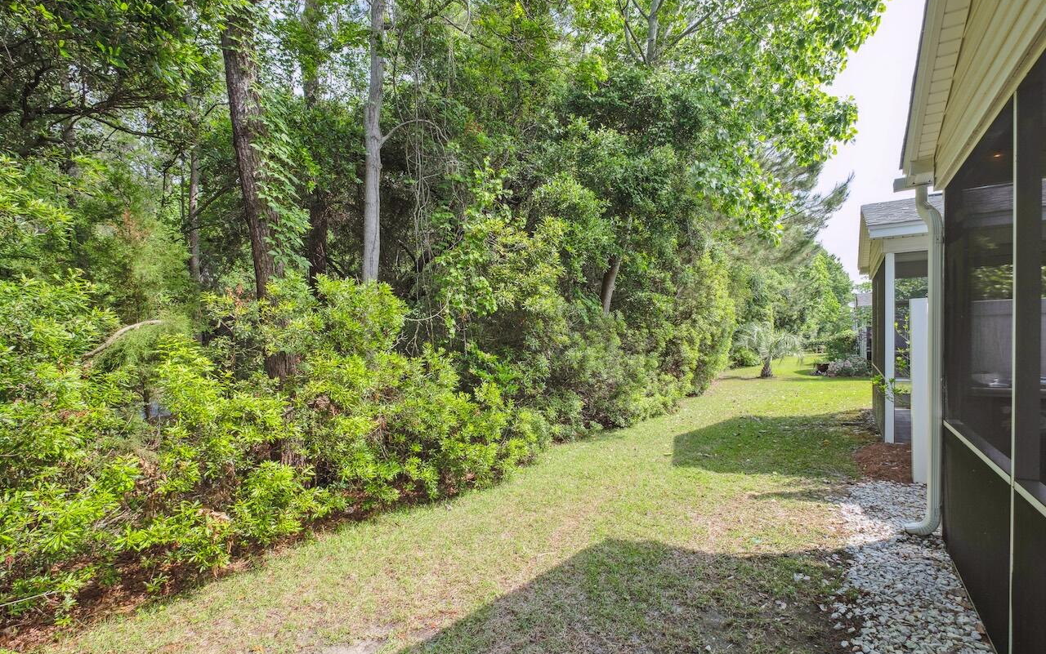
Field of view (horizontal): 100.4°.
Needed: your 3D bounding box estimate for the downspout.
[{"bbox_3d":[2.971,0.237,3.234,0.187,2.547,0.090,0,0,36],"label":"downspout"}]

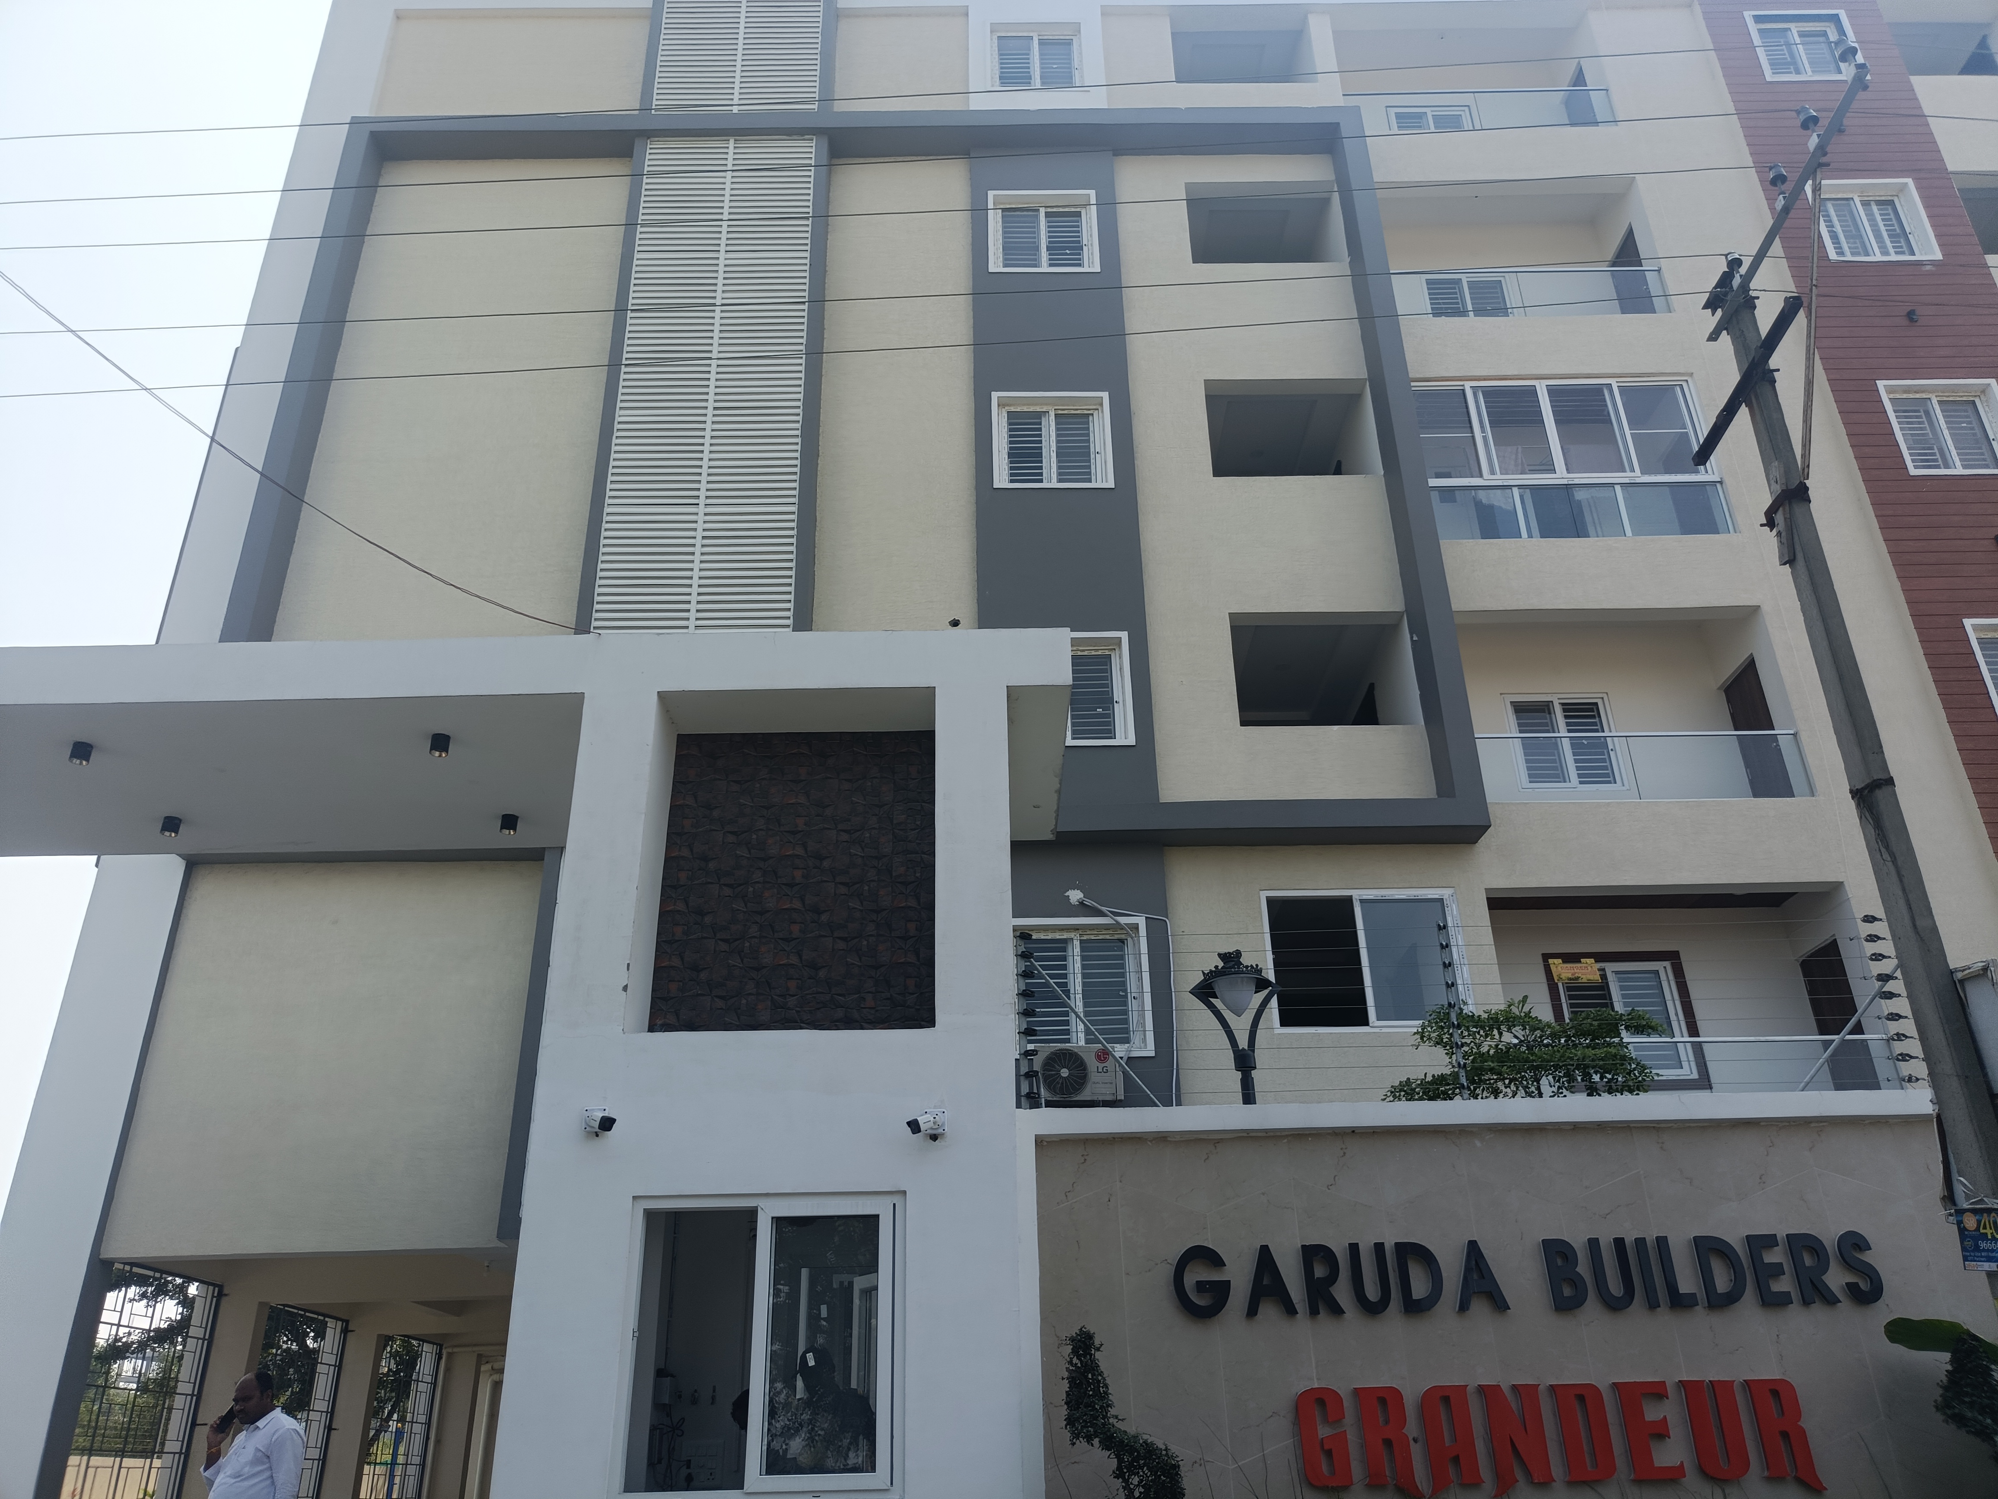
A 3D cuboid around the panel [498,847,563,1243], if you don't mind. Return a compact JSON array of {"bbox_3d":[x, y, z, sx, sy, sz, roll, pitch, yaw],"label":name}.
[{"bbox_3d":[-4.114,2.554,12.901,0.180,3.518,0.339,-1,-26,-1],"label":"panel"}]

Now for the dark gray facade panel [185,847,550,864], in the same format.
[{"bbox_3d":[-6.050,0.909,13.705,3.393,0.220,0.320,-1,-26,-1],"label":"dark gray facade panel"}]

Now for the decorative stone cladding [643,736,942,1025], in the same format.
[{"bbox_3d":[-1.049,0.734,7.661,1.464,1.818,0.070,-1,-26,-1],"label":"decorative stone cladding"}]

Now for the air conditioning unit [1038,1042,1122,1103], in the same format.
[{"bbox_3d":[0.692,2.876,12.681,0.758,0.492,0.260,-1,-26,-1],"label":"air conditioning unit"}]

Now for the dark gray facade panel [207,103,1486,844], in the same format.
[{"bbox_3d":[-1.636,-3.393,15.742,12.278,9.575,0.442,-1,-26,-1],"label":"dark gray facade panel"}]

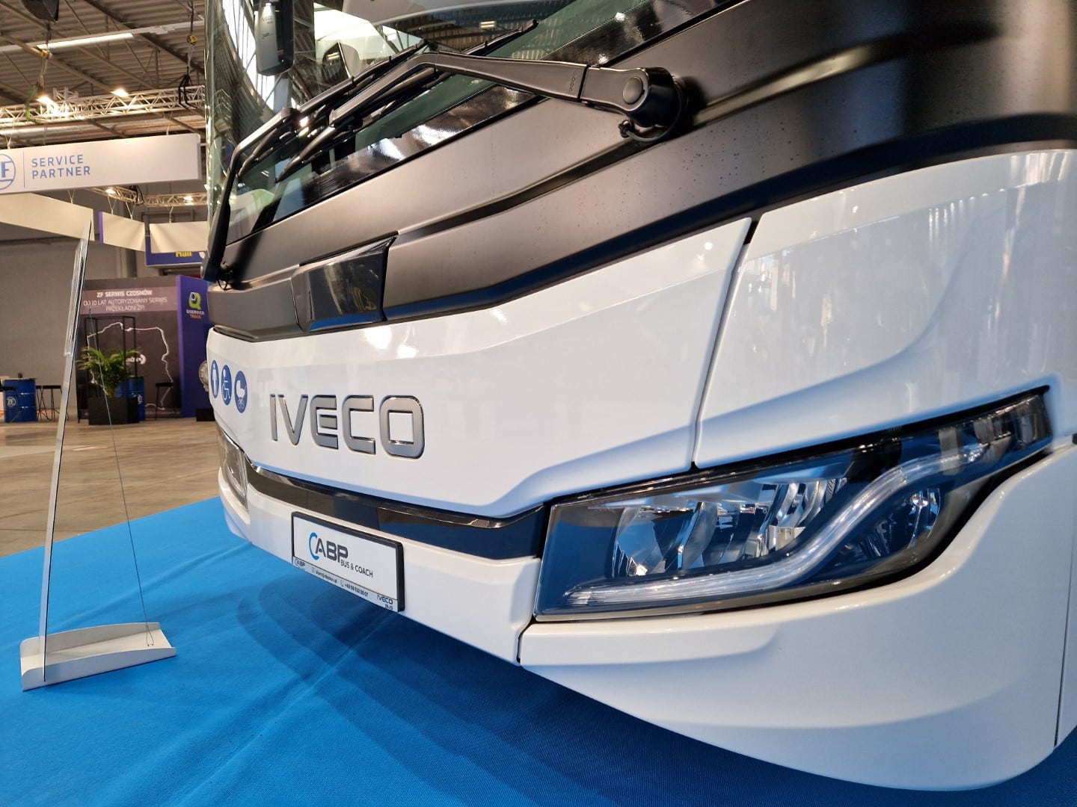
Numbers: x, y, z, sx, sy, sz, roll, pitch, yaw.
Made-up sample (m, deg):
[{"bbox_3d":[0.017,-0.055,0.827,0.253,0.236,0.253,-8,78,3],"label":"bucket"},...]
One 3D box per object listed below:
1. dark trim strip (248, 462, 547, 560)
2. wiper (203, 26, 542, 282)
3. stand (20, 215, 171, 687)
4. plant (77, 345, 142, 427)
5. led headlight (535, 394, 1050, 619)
[{"bbox_3d":[-0.446,0.223,1.660,0.080,0.105,1.320,-3,3,-41],"label":"dark trim strip"},{"bbox_3d":[-0.531,-0.579,1.759,0.170,0.390,1.620,-3,3,-41],"label":"wiper"},{"bbox_3d":[-1.242,0.118,1.984,0.345,1.191,0.275,-3,2,-37],"label":"stand"},{"bbox_3d":[-8.143,-0.330,13.700,1.000,1.480,1.000,-1,2,-9],"label":"plant"},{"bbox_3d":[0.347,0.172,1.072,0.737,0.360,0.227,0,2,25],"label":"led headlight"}]

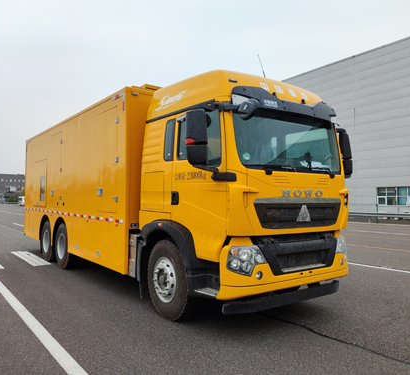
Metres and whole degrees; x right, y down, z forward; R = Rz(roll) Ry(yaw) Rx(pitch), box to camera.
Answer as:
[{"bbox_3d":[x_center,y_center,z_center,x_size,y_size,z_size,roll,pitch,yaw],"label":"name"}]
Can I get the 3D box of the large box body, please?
[{"bbox_3d":[-2.488,-0.001,9.420,2.538,2.980,7.375,2,-3,-37],"label":"large box body"}]

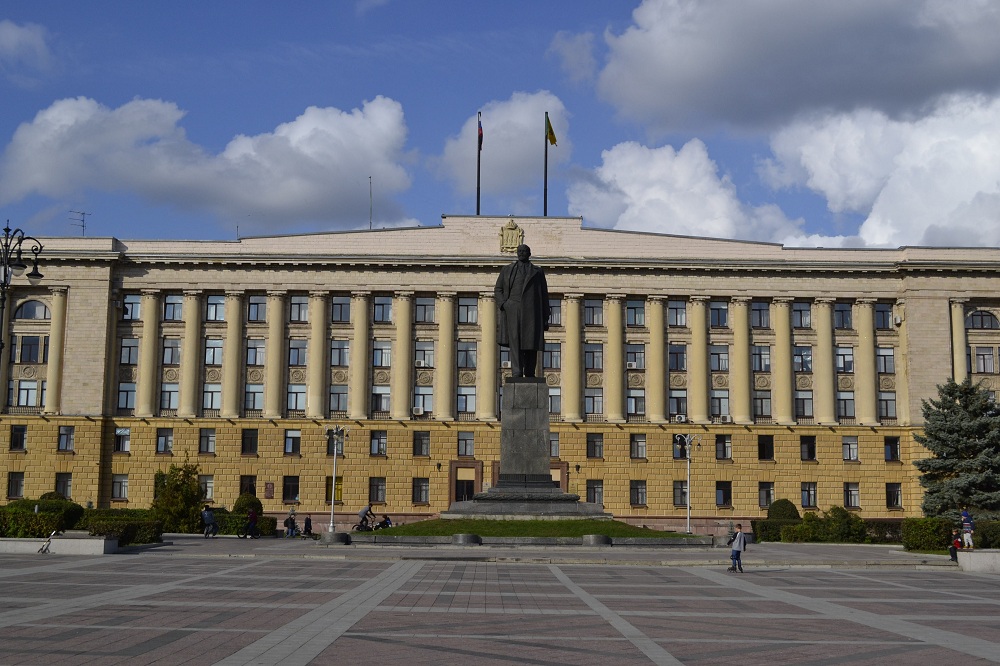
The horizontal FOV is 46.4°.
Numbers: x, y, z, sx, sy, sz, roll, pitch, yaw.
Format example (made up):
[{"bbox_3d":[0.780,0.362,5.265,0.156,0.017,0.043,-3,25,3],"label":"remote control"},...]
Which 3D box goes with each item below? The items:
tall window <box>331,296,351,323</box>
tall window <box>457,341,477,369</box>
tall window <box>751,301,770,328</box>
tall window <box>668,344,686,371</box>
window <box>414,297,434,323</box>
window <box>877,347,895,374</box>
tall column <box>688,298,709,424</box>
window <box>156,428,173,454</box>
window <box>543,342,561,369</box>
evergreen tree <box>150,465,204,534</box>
[{"bbox_3d":[-13.146,-1.940,97.299,1.470,2.205,0.250,1,-8,-1],"label":"tall window"},{"bbox_3d":[-2.874,1.927,102.171,1.510,2.260,0.250,1,-8,-1],"label":"tall window"},{"bbox_3d":[23.029,-1.565,102.837,1.530,2.368,0.250,1,-8,-1],"label":"tall window"},{"bbox_3d":[15.625,2.194,102.344,1.510,2.260,0.250,1,-8,-1],"label":"tall window"},{"bbox_3d":[-6.069,-1.827,94.812,1.462,2.141,0.250,1,-8,0],"label":"window"},{"bbox_3d":[33.687,2.439,101.777,1.455,2.208,0.200,1,-8,-1],"label":"window"},{"bbox_3d":[17.232,2.294,100.810,1.700,11.104,1.700,1,-8,-1],"label":"tall column"},{"bbox_3d":[-27.865,8.979,97.060,1.279,1.974,0.250,0,-8,0],"label":"window"},{"bbox_3d":[4.310,1.941,96.954,1.470,2.183,0.250,1,-8,-1],"label":"window"},{"bbox_3d":[-22.123,11.284,80.000,3.600,4.870,3.400,1,-8,-1],"label":"evergreen tree"}]

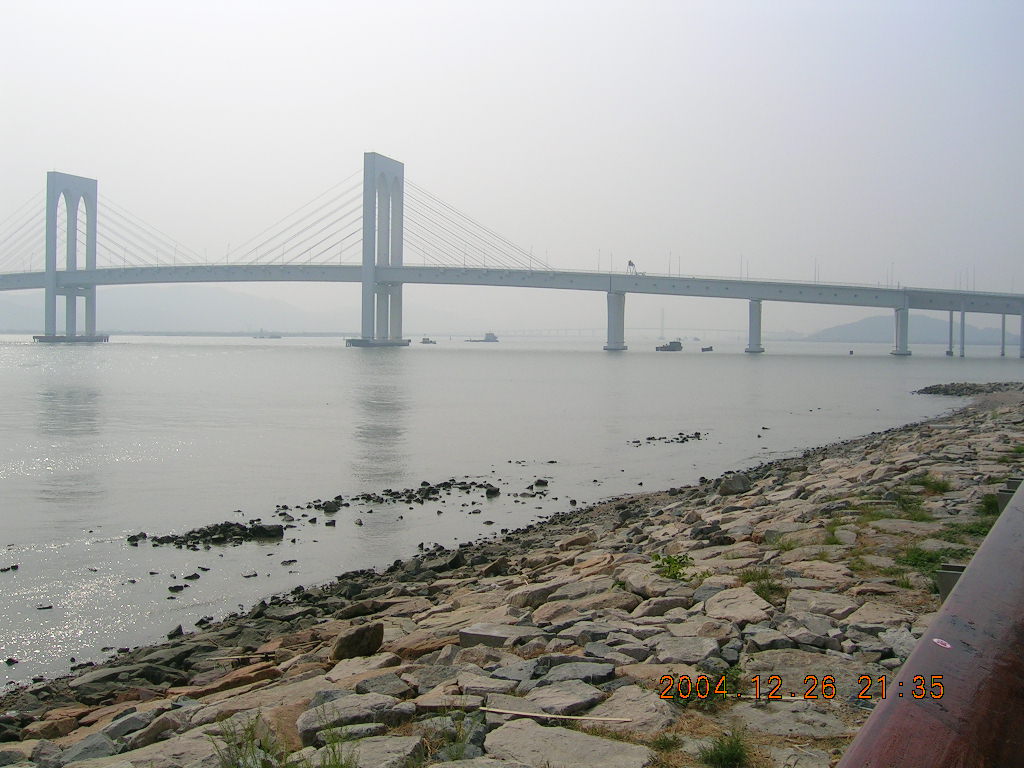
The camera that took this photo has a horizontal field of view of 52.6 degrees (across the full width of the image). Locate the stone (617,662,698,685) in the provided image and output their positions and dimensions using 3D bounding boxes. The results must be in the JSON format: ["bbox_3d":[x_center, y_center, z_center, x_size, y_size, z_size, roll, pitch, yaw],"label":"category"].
[{"bbox_3d":[0.999,2.027,7.067,0.505,0.130,0.340,-4,0,-7],"label":"stone"}]

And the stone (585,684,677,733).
[{"bbox_3d":[0.685,1.877,5.992,0.389,0.119,0.389,-6,4,-40],"label":"stone"}]

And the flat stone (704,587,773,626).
[{"bbox_3d":[1.984,1.978,9.067,0.546,0.150,0.800,-5,0,12],"label":"flat stone"}]

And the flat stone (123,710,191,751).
[{"bbox_3d":[-2.823,2.744,8.215,0.504,0.145,0.346,-8,0,-22],"label":"flat stone"}]

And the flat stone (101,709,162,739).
[{"bbox_3d":[-3.262,2.910,8.889,0.502,0.136,0.349,-7,-3,-20],"label":"flat stone"}]

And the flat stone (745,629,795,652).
[{"bbox_3d":[1.791,1.785,7.214,0.302,0.111,0.238,-3,3,0],"label":"flat stone"}]

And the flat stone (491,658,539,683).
[{"bbox_3d":[0.021,2.152,7.682,0.346,0.110,0.343,-5,-1,0],"label":"flat stone"}]

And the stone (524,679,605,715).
[{"bbox_3d":[0.325,1.933,6.425,0.383,0.111,0.347,-6,4,-35],"label":"stone"}]

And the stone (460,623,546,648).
[{"bbox_3d":[-0.050,2.271,9.195,0.692,0.200,0.407,-6,-1,19],"label":"stone"}]

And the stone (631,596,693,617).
[{"bbox_3d":[1.371,2.069,9.483,0.544,0.160,0.360,-5,-1,8],"label":"stone"}]

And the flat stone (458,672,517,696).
[{"bbox_3d":[-0.174,2.173,7.392,0.361,0.120,0.232,-5,-1,-16],"label":"flat stone"}]

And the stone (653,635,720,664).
[{"bbox_3d":[1.304,2.015,7.730,0.482,0.140,0.506,-5,0,10],"label":"stone"}]

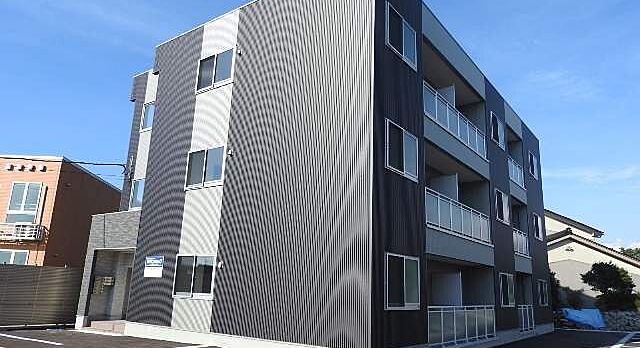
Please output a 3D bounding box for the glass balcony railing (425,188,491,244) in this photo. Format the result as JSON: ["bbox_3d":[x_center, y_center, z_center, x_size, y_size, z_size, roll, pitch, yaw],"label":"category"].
[{"bbox_3d":[3.988,1.475,13.466,0.900,1.020,5.290,-8,-18,37],"label":"glass balcony railing"}]

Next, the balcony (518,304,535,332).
[{"bbox_3d":[8.107,5.699,17.473,0.150,1.040,2.410,-8,-18,37],"label":"balcony"}]

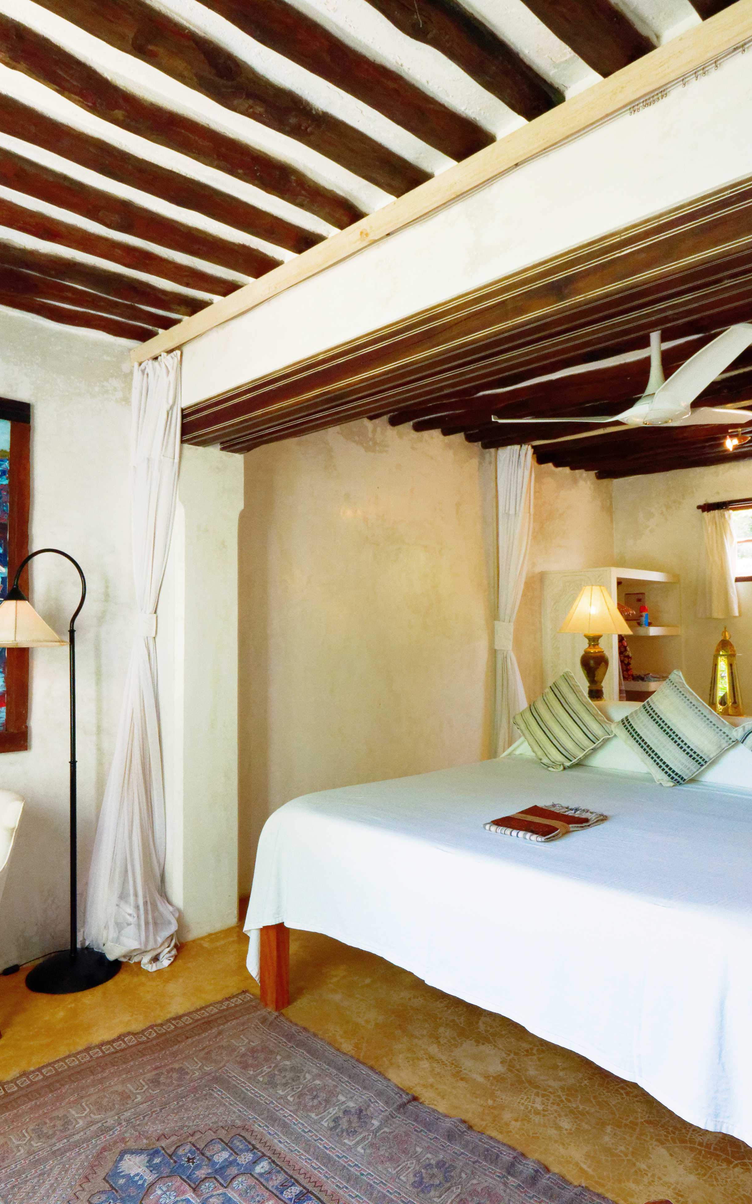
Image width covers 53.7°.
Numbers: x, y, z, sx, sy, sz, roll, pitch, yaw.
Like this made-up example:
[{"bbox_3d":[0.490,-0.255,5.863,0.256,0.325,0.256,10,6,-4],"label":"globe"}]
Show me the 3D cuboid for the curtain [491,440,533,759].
[{"bbox_3d":[0.911,0.225,4.882,0.380,2.520,0.220,-2,-3,45],"label":"curtain"}]

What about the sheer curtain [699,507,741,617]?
[{"bbox_3d":[2.640,-0.291,5.742,0.300,0.850,0.100,-2,-3,45],"label":"sheer curtain"}]

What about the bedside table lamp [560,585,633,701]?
[{"bbox_3d":[1.265,0.249,4.244,0.390,0.700,0.390,-2,-3,45],"label":"bedside table lamp"}]

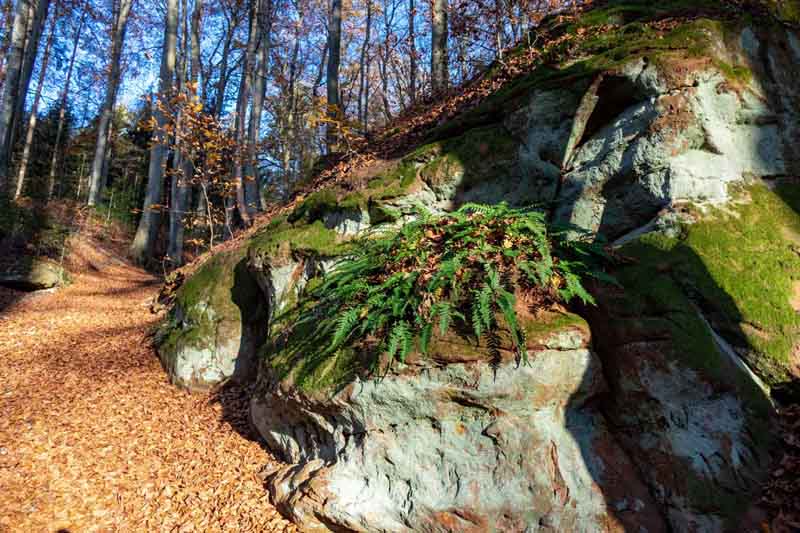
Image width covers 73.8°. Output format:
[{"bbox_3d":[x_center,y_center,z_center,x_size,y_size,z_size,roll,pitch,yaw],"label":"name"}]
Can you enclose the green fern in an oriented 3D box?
[{"bbox_3d":[0.250,0.170,3.450,1.950,0.920,1.050,0,-15,0],"label":"green fern"}]

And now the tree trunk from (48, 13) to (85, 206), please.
[{"bbox_3d":[-13.458,-6.770,21.620,0.200,8.757,0.200,-1,-15,0],"label":"tree trunk"}]

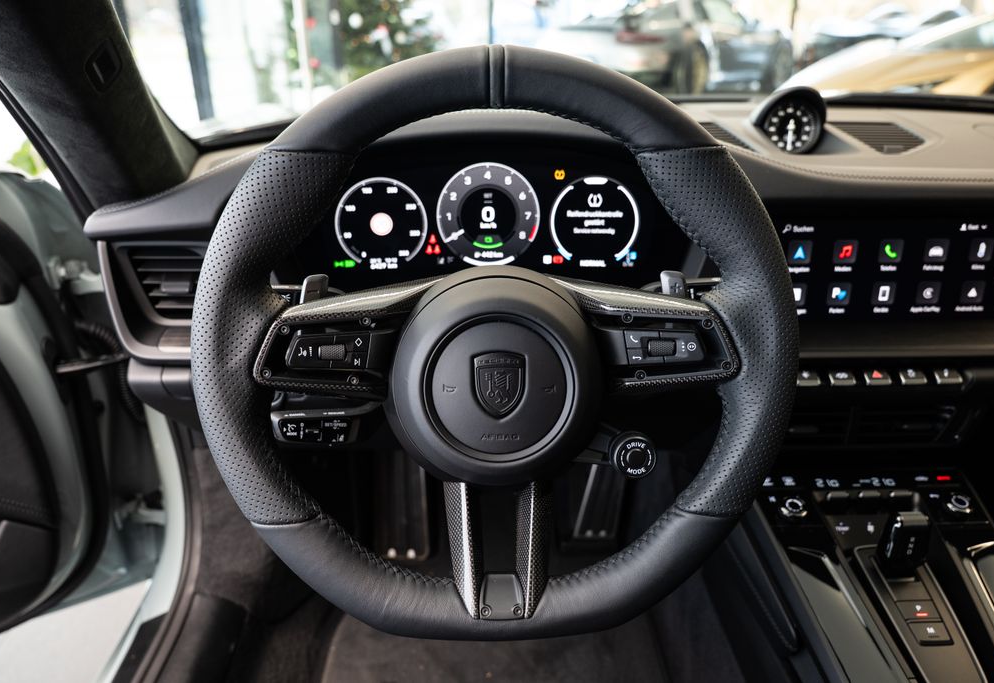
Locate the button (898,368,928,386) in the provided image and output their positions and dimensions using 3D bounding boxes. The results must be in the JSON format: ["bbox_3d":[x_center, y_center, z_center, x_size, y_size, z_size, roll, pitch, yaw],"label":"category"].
[{"bbox_3d":[0.393,0.034,0.645,0.023,0.013,0.013,-1,20,1],"label":"button"}]

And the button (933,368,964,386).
[{"bbox_3d":[0.427,0.034,0.645,0.023,0.013,0.013,-1,20,1],"label":"button"}]

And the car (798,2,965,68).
[{"bbox_3d":[7.455,-5.789,13.000,4.500,1.400,1.850,-12,27,-22],"label":"car"}]

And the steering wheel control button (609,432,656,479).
[{"bbox_3d":[0.087,0.073,0.437,0.028,0.028,0.019,-1,10,0],"label":"steering wheel control button"}]

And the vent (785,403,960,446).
[{"bbox_3d":[0.362,0.085,0.690,0.190,0.043,0.028,-1,21,1],"label":"vent"}]

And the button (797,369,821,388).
[{"bbox_3d":[0.295,0.035,0.645,0.023,0.013,0.013,-1,20,1],"label":"button"}]

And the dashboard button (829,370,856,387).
[{"bbox_3d":[0.326,0.035,0.645,0.023,0.013,0.013,-1,20,1],"label":"dashboard button"}]

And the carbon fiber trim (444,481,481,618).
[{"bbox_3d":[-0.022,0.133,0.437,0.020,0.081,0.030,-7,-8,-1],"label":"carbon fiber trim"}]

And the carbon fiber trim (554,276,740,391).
[{"bbox_3d":[0.091,-0.004,0.422,0.110,0.069,0.036,-1,10,0],"label":"carbon fiber trim"}]

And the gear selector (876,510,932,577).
[{"bbox_3d":[0.357,0.178,0.604,0.033,0.056,0.028,-1,25,1],"label":"gear selector"}]

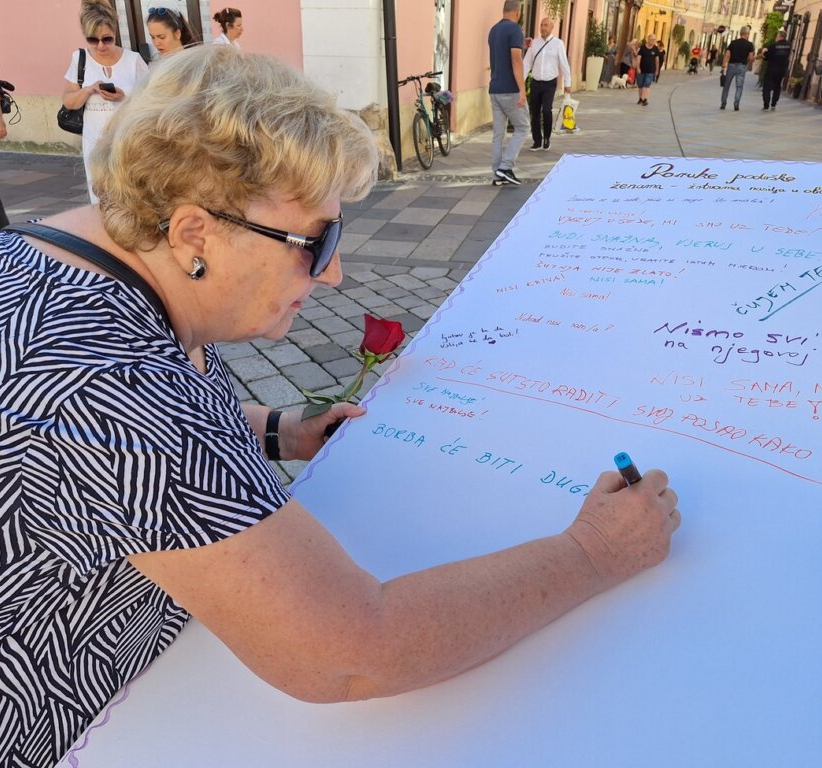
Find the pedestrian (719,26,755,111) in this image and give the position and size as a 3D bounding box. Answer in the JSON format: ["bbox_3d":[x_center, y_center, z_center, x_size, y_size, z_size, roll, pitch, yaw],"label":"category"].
[{"bbox_3d":[7.828,-7.549,16.313,0.600,1.800,0.420,9,27,17],"label":"pedestrian"}]

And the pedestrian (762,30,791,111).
[{"bbox_3d":[8.951,-7.669,16.663,0.520,1.760,0.400,6,27,12],"label":"pedestrian"}]

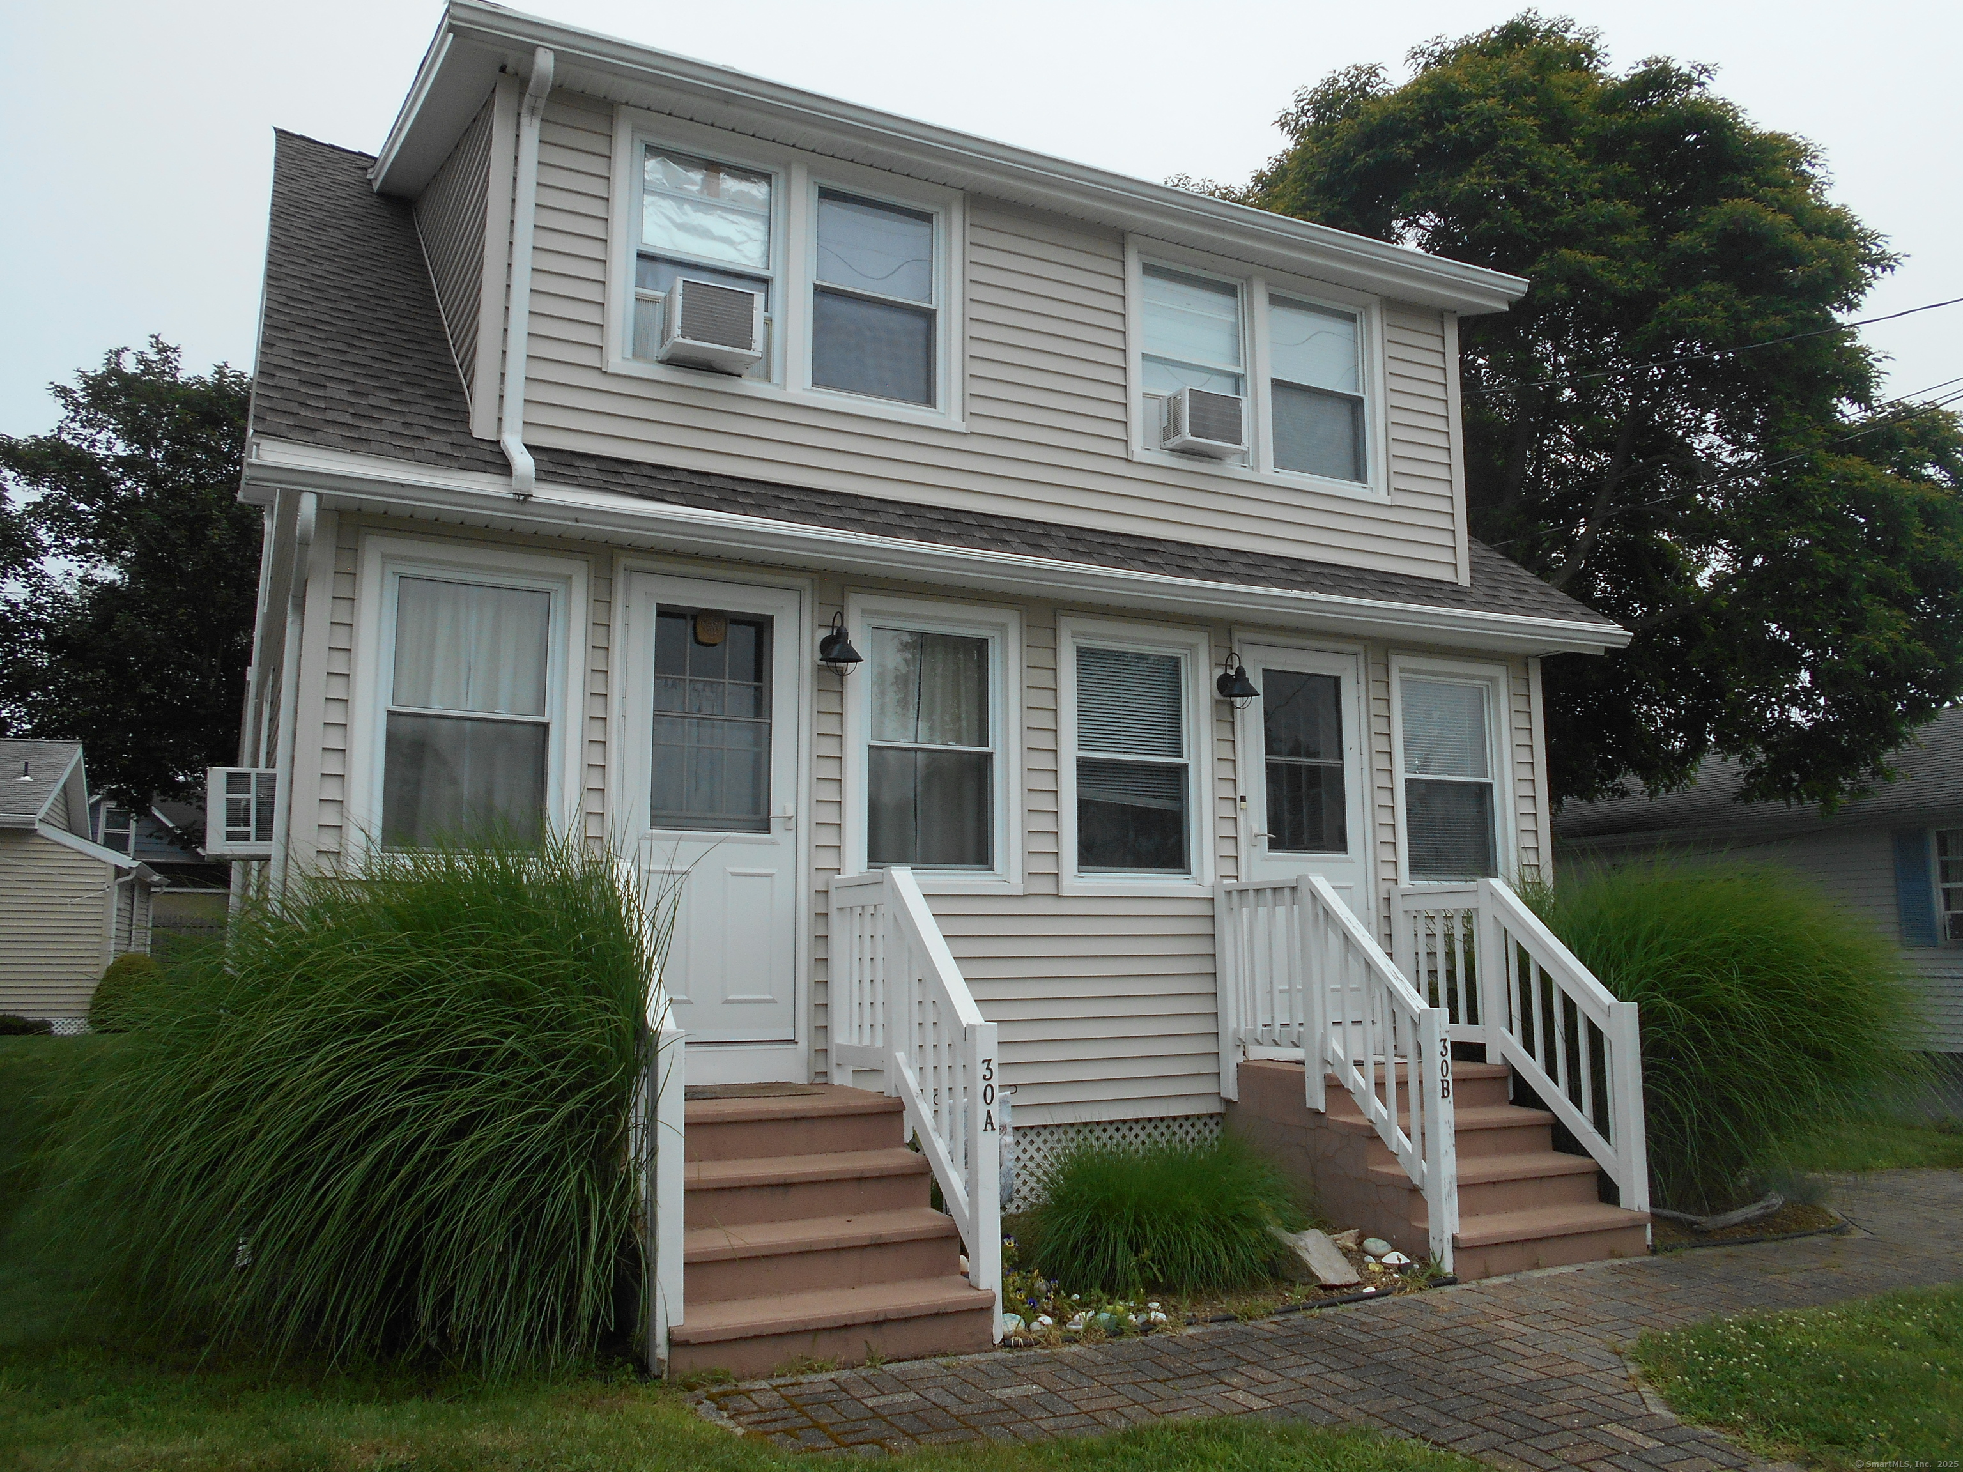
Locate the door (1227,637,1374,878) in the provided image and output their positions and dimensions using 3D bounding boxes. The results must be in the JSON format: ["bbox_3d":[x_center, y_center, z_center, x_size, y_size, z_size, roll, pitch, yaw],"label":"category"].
[{"bbox_3d":[1.801,0.525,8.095,0.940,2.172,0.080,4,-8,-27],"label":"door"}]

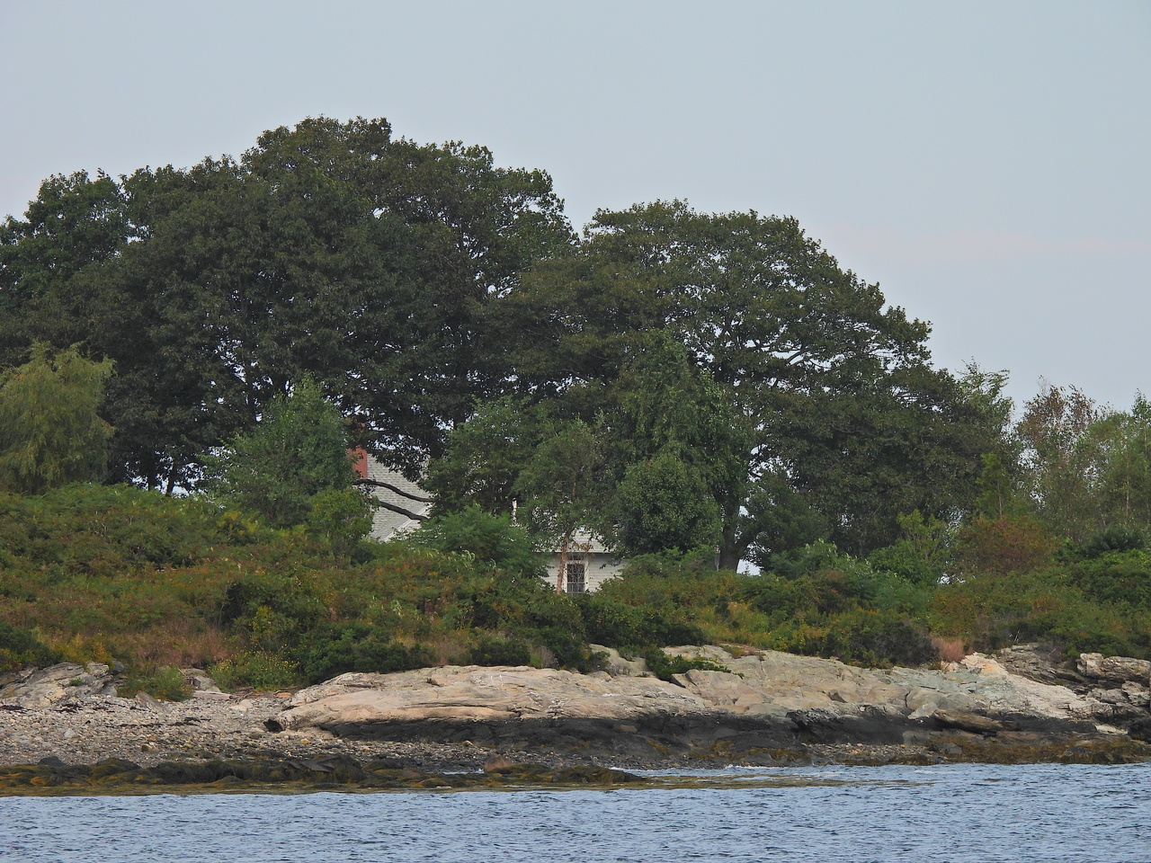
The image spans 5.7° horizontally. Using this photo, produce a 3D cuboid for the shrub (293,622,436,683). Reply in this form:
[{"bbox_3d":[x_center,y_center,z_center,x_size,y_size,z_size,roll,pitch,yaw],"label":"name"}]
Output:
[{"bbox_3d":[-6.733,7.047,370.000,4.300,1.950,2.800,0,-1,0],"label":"shrub"}]

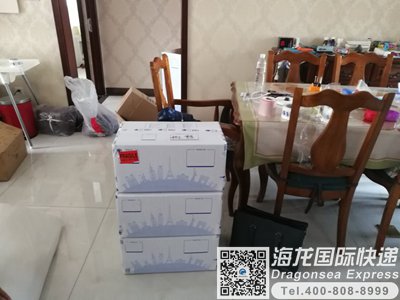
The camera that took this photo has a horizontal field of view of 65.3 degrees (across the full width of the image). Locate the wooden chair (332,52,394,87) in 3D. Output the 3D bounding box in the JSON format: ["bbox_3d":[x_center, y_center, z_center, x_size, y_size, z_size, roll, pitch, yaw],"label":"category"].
[{"bbox_3d":[1.236,-0.183,2.364,0.460,0.970,0.560,1,25,-1],"label":"wooden chair"}]

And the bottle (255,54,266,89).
[{"bbox_3d":[0.429,-0.536,2.165,0.066,0.235,0.066,2,25,0],"label":"bottle"}]

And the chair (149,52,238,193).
[{"bbox_3d":[-0.027,-0.111,2.139,0.580,0.965,0.550,5,26,6],"label":"chair"}]

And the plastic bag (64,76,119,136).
[{"bbox_3d":[-1.107,-0.457,3.263,0.450,0.570,0.330,-1,25,-5],"label":"plastic bag"}]

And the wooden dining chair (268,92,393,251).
[{"bbox_3d":[0.648,0.066,1.818,0.485,0.990,0.606,4,26,4],"label":"wooden dining chair"}]

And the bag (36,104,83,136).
[{"bbox_3d":[-1.476,-0.324,3.332,0.410,0.250,0.310,0,25,-3],"label":"bag"}]

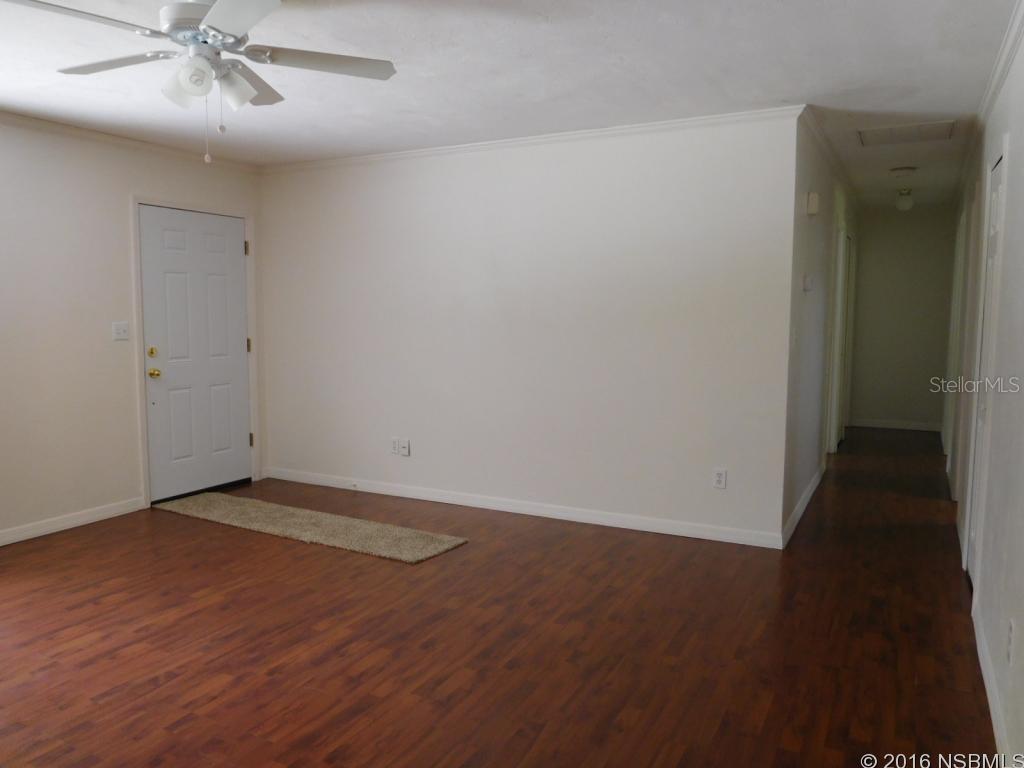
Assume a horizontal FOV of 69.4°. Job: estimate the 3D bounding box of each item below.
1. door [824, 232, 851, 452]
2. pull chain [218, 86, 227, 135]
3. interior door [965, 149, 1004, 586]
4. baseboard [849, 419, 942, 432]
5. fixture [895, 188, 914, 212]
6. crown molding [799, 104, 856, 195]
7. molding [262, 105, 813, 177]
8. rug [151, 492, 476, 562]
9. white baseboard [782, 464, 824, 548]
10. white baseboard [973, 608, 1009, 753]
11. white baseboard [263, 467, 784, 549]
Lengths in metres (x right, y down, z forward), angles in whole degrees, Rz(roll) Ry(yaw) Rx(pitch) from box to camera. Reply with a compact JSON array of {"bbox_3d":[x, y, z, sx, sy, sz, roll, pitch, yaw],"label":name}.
[{"bbox_3d":[2.957,-0.343,6.763,0.040,2.050,0.780,3,6,28],"label":"door"},{"bbox_3d":[-1.013,-0.963,2.583,0.024,0.175,0.024,3,6,28],"label":"pull chain"},{"bbox_3d":[2.266,-0.014,3.516,0.040,2.050,0.650,3,6,28],"label":"interior door"},{"bbox_3d":[4.319,0.482,8.345,0.925,0.085,0.020,3,6,28],"label":"baseboard"},{"bbox_3d":[3.523,-1.647,6.647,0.180,0.210,0.180,3,6,28],"label":"fixture"},{"bbox_3d":[2.399,-1.600,5.527,0.050,0.070,3.660,3,6,28],"label":"crown molding"},{"bbox_3d":[-0.201,-1.543,4.864,4.012,0.070,0.050,3,6,28],"label":"molding"},{"bbox_3d":[-1.371,0.885,4.717,2.237,0.022,0.465,3,7,30],"label":"rug"},{"bbox_3d":[2.078,0.813,5.234,0.015,0.085,2.350,3,6,28],"label":"white baseboard"},{"bbox_3d":[1.764,1.056,2.744,0.015,0.090,1.300,3,6,28],"label":"white baseboard"},{"bbox_3d":[-0.224,0.815,5.138,3.987,0.085,0.018,3,6,28],"label":"white baseboard"}]

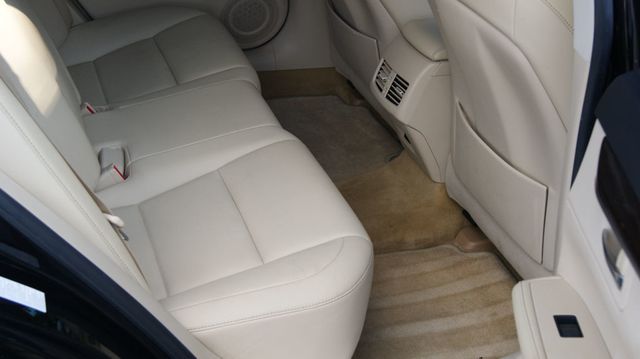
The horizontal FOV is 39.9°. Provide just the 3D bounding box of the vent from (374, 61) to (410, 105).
[{"bbox_3d":[0.169,-0.221,2.031,0.030,0.061,0.147,13,23,-27],"label":"vent"}]

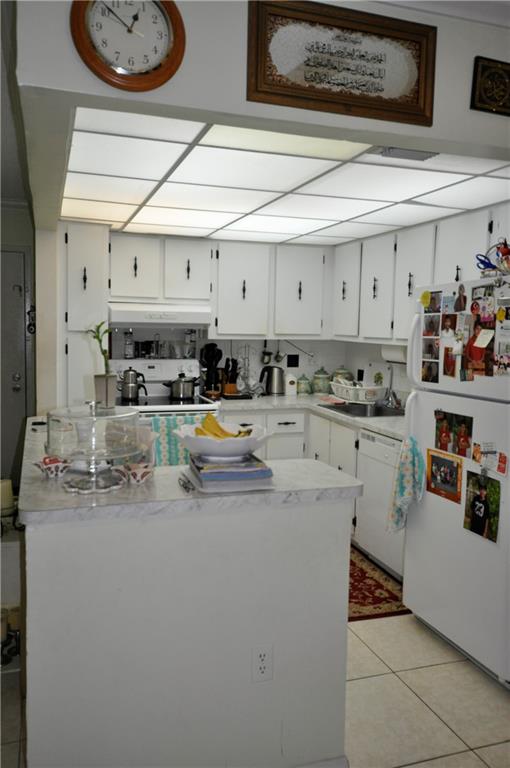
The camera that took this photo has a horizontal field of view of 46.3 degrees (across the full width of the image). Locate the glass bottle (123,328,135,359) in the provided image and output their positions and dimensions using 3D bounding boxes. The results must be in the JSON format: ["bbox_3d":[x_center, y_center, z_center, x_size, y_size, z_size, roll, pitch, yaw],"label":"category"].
[{"bbox_3d":[-0.964,-0.296,4.590,0.070,0.207,0.070,-1,6,-19],"label":"glass bottle"}]

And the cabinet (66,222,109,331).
[{"bbox_3d":[-1.176,-0.712,4.139,0.305,0.695,0.570,-1,6,-19],"label":"cabinet"}]

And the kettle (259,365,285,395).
[{"bbox_3d":[0.139,-0.031,4.876,0.210,0.233,0.150,-1,6,-19],"label":"kettle"}]

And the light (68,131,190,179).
[{"bbox_3d":[-0.512,-0.901,2.352,0.400,0.050,0.600,-1,6,-19],"label":"light"}]

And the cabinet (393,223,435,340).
[{"bbox_3d":[1.130,-0.617,3.762,0.320,0.715,0.425,-1,6,-19],"label":"cabinet"}]

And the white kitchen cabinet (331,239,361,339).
[{"bbox_3d":[0.841,-0.711,4.642,0.320,0.730,0.450,-1,6,-19],"label":"white kitchen cabinet"}]

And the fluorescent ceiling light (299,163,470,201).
[{"bbox_3d":[0.553,-0.904,2.692,0.591,0.040,0.586,-1,6,-19],"label":"fluorescent ceiling light"}]

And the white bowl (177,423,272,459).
[{"bbox_3d":[-0.101,0.190,1.883,0.308,0.090,0.278,1,6,0],"label":"white bowl"}]

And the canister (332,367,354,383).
[{"bbox_3d":[0.756,-0.036,5.125,0.190,0.255,0.190,-1,6,-19],"label":"canister"}]

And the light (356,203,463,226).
[{"bbox_3d":[0.850,-0.990,3.462,0.440,0.050,0.600,-1,6,-19],"label":"light"}]

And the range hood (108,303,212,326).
[{"bbox_3d":[-0.721,-0.528,4.473,0.755,0.140,0.450,-1,6,-19],"label":"range hood"}]

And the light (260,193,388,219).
[{"bbox_3d":[0.355,-0.964,3.261,0.591,0.040,0.586,-1,6,-19],"label":"light"}]

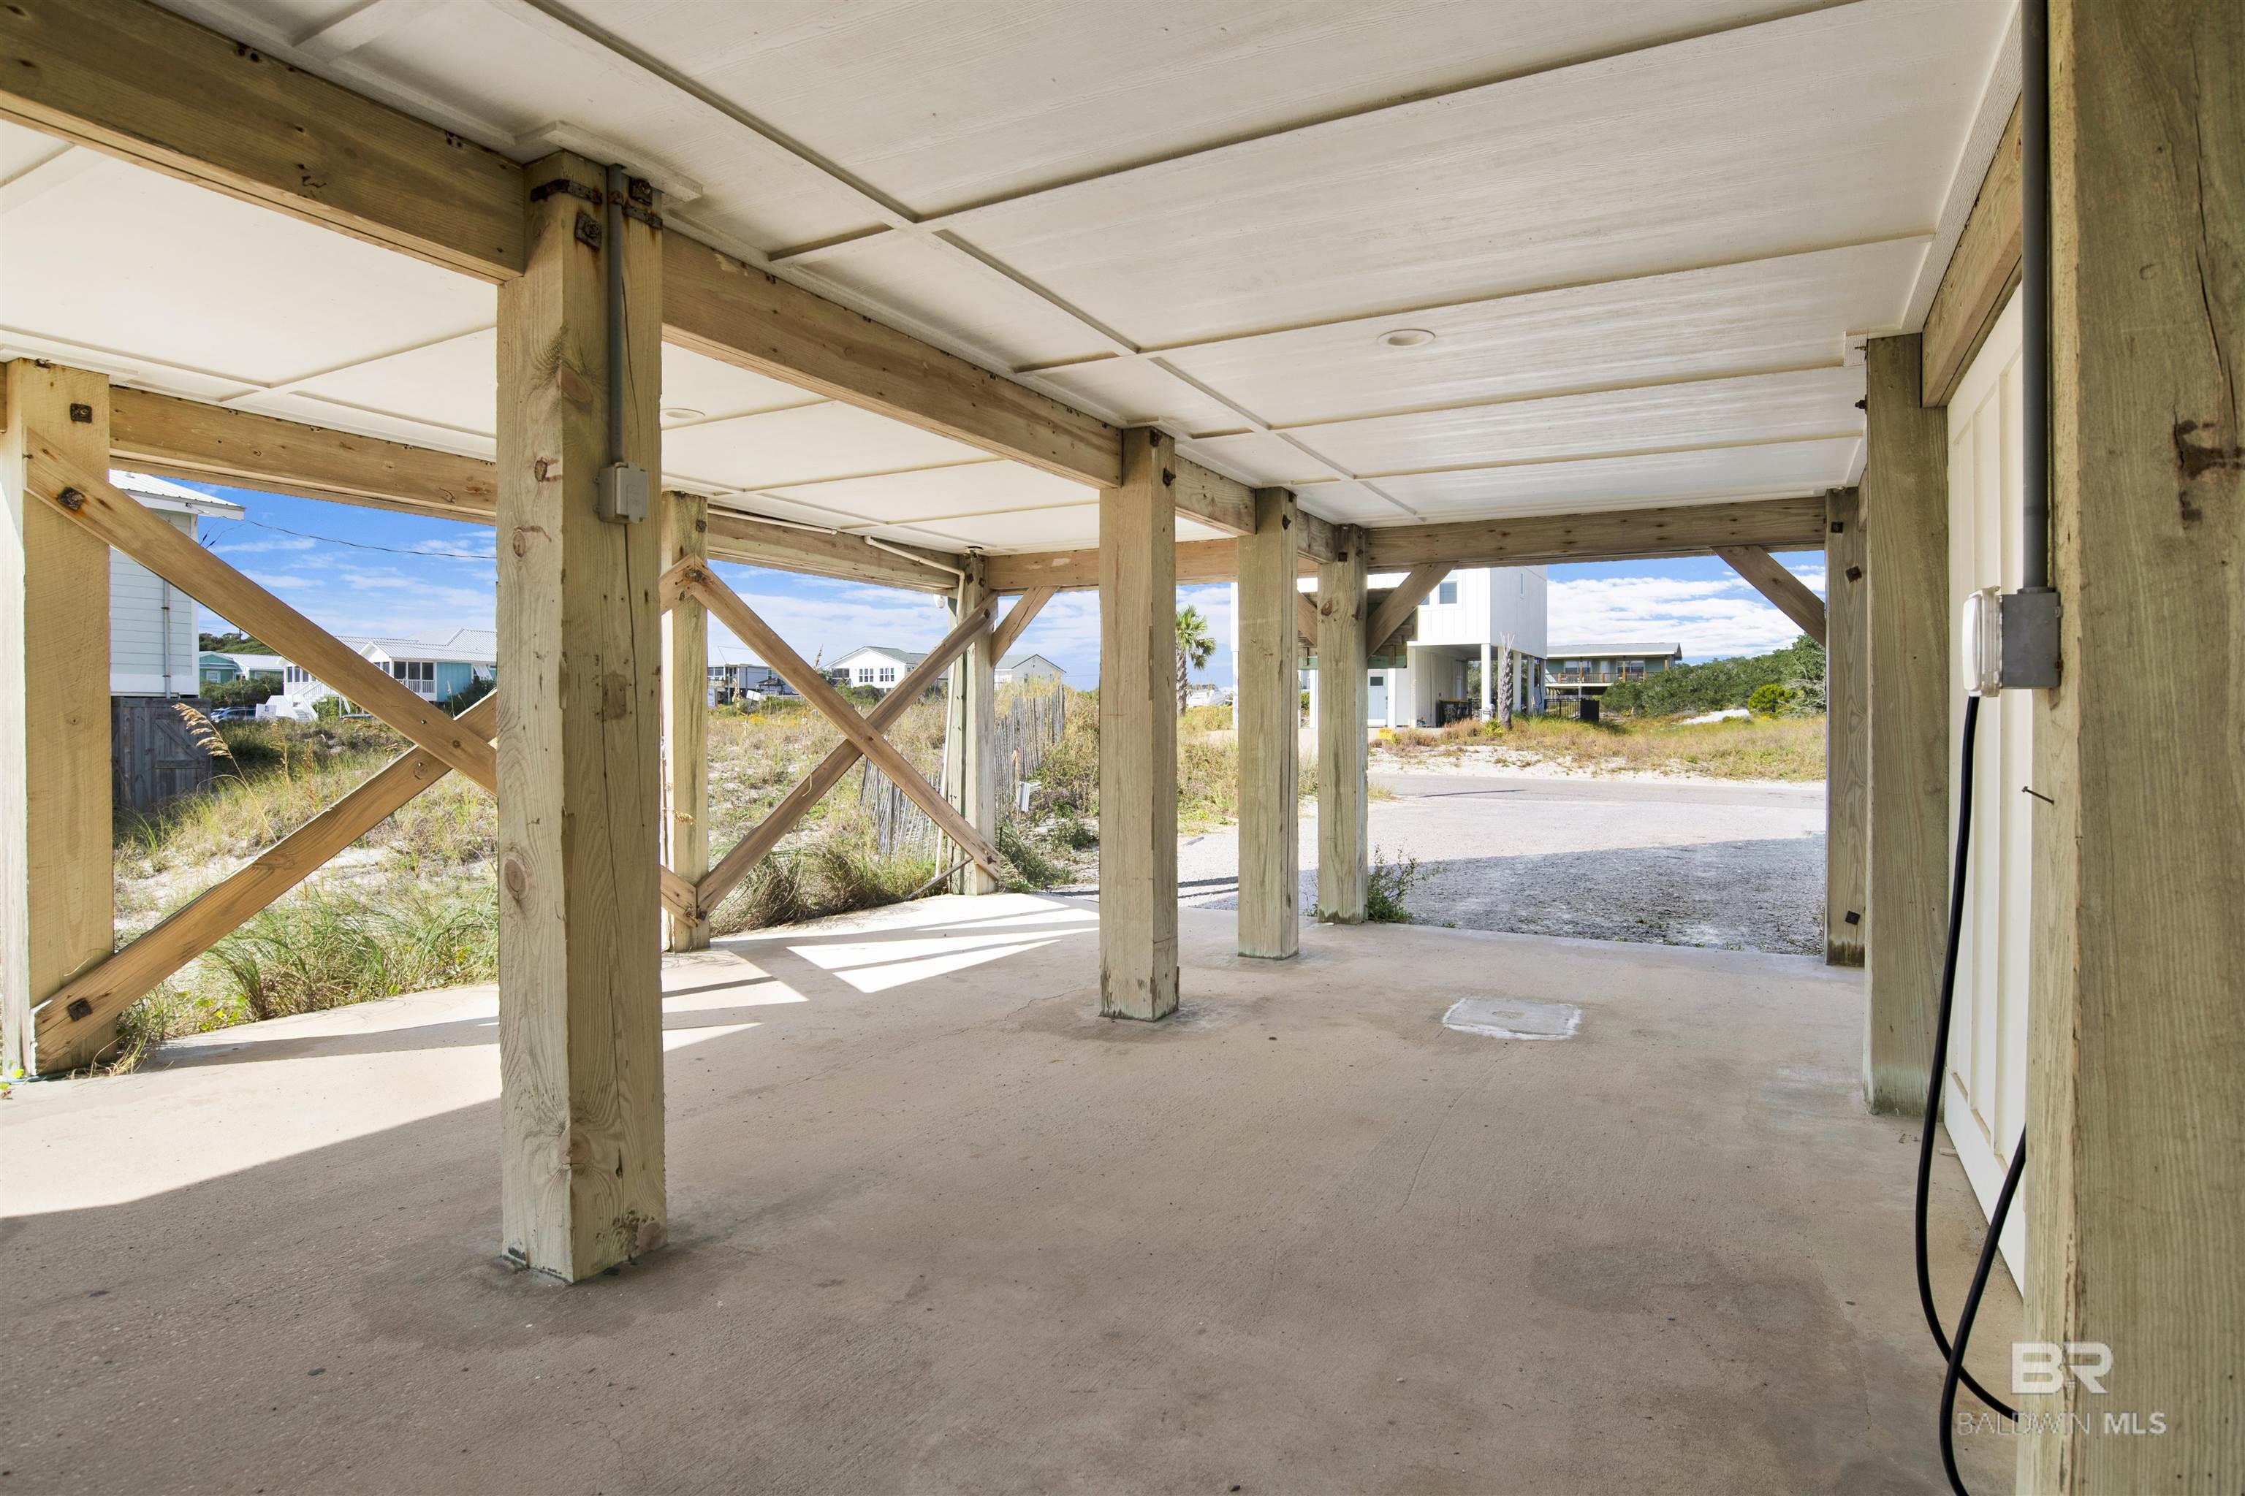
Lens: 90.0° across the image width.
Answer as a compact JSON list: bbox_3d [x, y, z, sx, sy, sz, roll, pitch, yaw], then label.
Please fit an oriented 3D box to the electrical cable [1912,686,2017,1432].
[{"bbox_3d":[1.001,0.385,1.330,0.120,0.880,0.120,1,1,30],"label":"electrical cable"}]

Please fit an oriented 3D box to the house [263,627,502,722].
[{"bbox_3d":[-46.800,-4.750,74.000,14.000,6.100,12.000,1,1,29],"label":"house"}]

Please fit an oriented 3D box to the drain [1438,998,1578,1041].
[{"bbox_3d":[1.847,1.279,5.298,0.551,0.025,0.594,1,1,29],"label":"drain"}]

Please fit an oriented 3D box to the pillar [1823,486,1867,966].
[{"bbox_3d":[4.259,-0.119,6.541,0.270,2.745,0.270,1,1,29],"label":"pillar"}]

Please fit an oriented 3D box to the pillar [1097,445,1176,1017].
[{"bbox_3d":[0.083,-0.114,5.350,0.272,2.738,0.272,1,1,30],"label":"pillar"}]

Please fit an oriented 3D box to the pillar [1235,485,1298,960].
[{"bbox_3d":[0.873,-0.131,6.694,0.270,2.745,0.270,1,1,29],"label":"pillar"}]

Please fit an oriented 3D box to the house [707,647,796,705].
[{"bbox_3d":[-40.000,-7.600,119.000,12.000,6.200,10.000,1,1,29],"label":"house"}]

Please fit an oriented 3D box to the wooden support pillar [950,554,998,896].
[{"bbox_3d":[-1.218,-0.184,9.151,0.272,2.738,0.272,1,1,30],"label":"wooden support pillar"}]

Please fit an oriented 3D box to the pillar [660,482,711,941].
[{"bbox_3d":[-2.701,-0.140,6.813,0.272,2.738,0.272,1,1,30],"label":"pillar"}]

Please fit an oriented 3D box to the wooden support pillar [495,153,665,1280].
[{"bbox_3d":[-1.399,-0.064,2.901,0.270,2.745,0.270,1,1,29],"label":"wooden support pillar"}]

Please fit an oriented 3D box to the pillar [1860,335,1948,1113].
[{"bbox_3d":[2.791,-0.090,3.973,0.272,2.738,0.272,1,1,30],"label":"pillar"}]

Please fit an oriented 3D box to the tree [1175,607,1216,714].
[{"bbox_3d":[2.500,-3.750,48.000,2.900,4.950,2.900,0,1,0],"label":"tree"}]

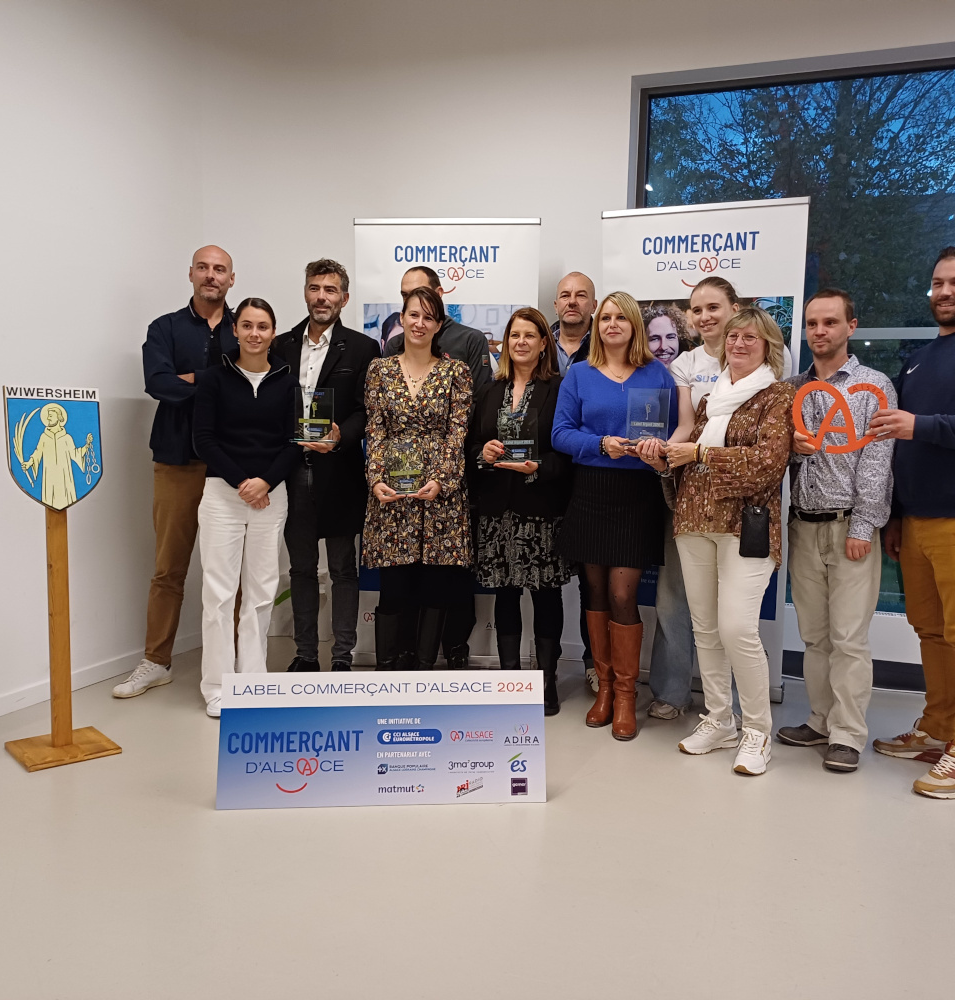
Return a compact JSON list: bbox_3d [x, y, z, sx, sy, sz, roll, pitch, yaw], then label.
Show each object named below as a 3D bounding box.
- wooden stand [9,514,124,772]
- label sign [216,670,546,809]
[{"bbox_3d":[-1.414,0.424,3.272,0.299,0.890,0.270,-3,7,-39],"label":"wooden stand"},{"bbox_3d":[-0.284,0.732,2.962,0.996,0.400,0.020,1,-11,-6],"label":"label sign"}]

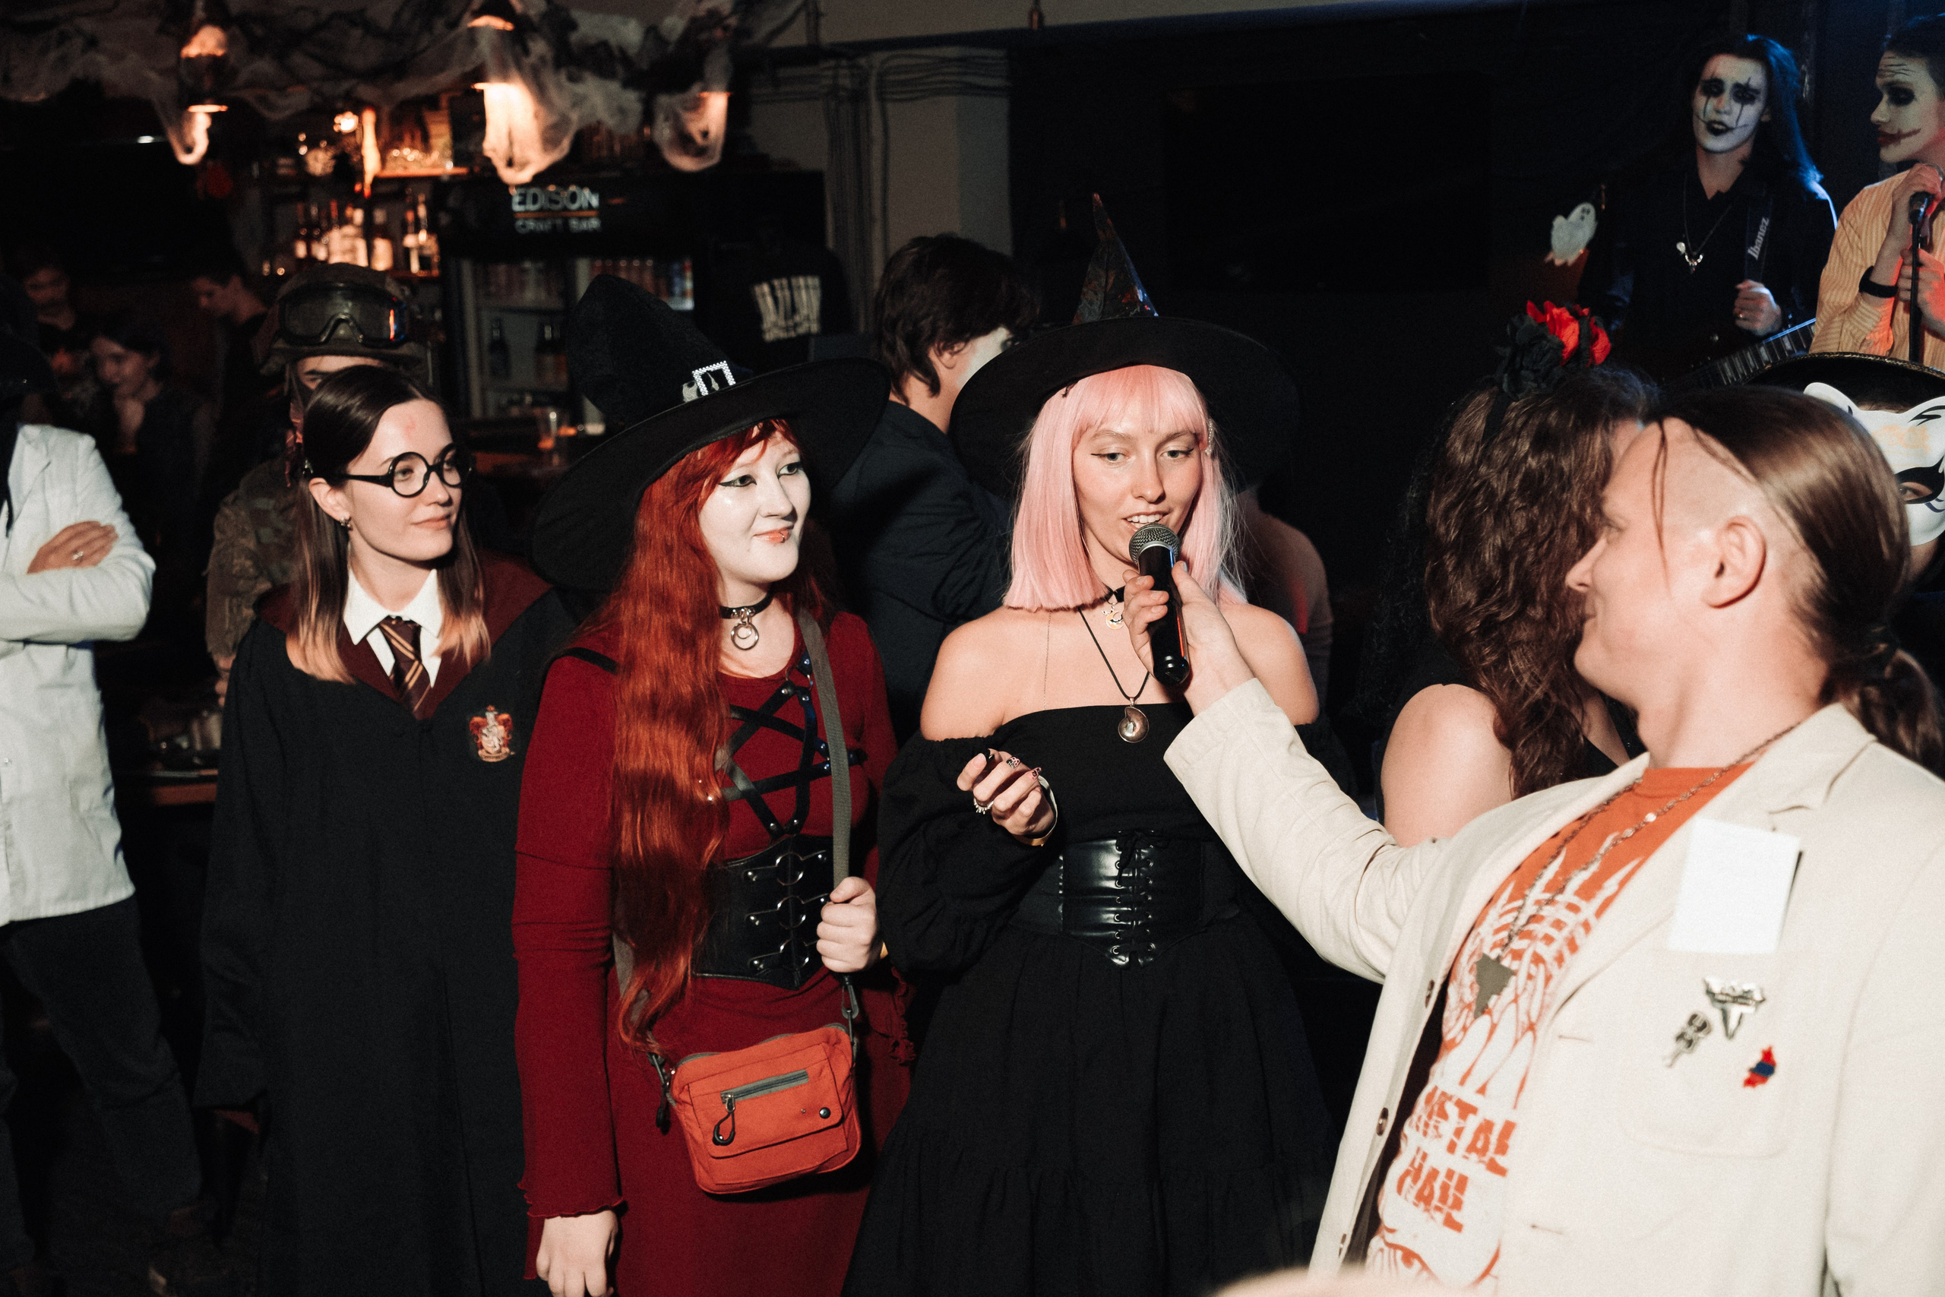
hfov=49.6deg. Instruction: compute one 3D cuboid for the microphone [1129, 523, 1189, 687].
[{"bbox_3d":[0.184,-0.046,2.041,0.051,0.051,0.210,-8,41,5],"label":"microphone"}]

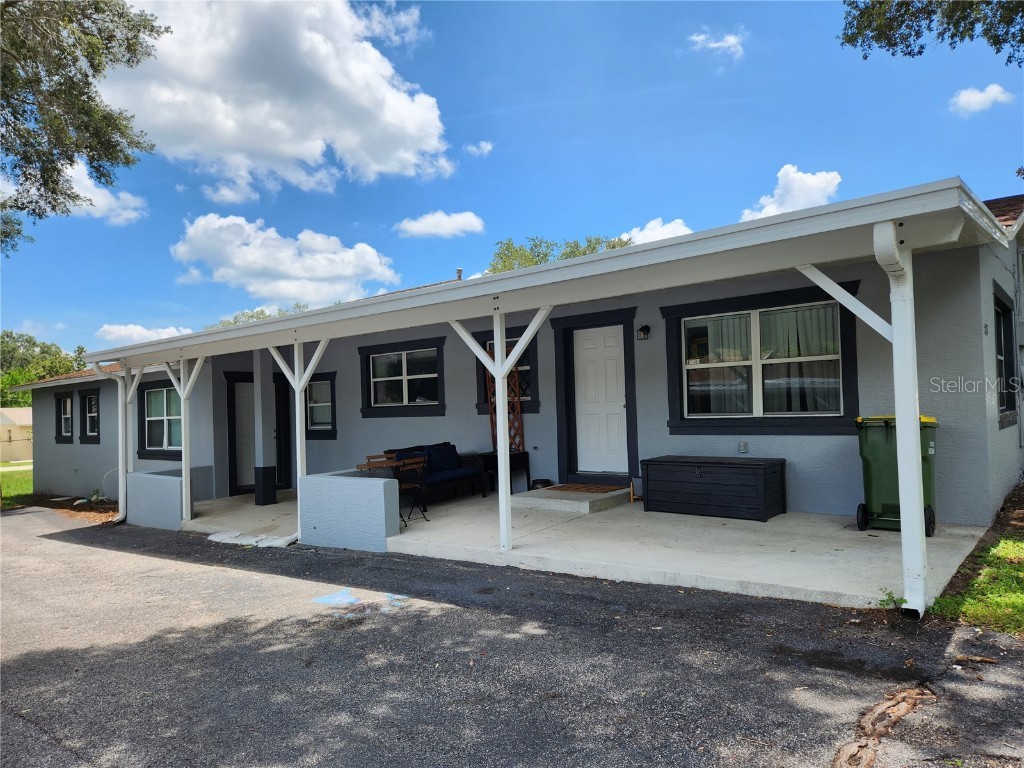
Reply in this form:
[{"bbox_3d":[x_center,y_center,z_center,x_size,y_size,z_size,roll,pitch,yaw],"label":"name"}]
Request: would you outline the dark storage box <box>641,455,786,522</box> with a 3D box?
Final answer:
[{"bbox_3d":[2.324,1.182,7.853,1.470,0.600,0.690,-3,-3,40],"label":"dark storage box"}]

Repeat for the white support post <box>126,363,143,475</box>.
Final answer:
[{"bbox_3d":[-6.283,0.610,11.236,0.110,1.740,0.110,-4,-3,40],"label":"white support post"}]

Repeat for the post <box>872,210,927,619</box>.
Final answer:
[{"bbox_3d":[2.344,0.226,4.101,0.110,2.370,0.440,-3,-3,40],"label":"post"}]

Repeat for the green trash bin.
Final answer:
[{"bbox_3d":[3.770,0.845,6.579,0.640,1.100,0.740,-3,-3,40],"label":"green trash bin"}]

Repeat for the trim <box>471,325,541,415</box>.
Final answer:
[{"bbox_3d":[-0.075,-0.185,10.487,1.380,1.320,0.110,-4,-3,40],"label":"trim"}]

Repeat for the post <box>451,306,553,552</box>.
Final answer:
[{"bbox_3d":[-0.079,0.442,6.377,1.250,2.200,0.090,-3,-3,40],"label":"post"}]

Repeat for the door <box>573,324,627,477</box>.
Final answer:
[{"bbox_3d":[1.260,0.228,9.477,0.900,2.040,0.060,-4,-3,40],"label":"door"}]

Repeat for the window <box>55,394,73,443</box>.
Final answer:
[{"bbox_3d":[-11.616,0.898,17.708,1.360,1.320,0.120,-4,-3,40],"label":"window"}]

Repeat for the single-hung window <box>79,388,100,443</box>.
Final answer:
[{"bbox_3d":[-10.680,0.834,17.201,1.400,1.360,0.100,-3,-3,40],"label":"single-hung window"}]

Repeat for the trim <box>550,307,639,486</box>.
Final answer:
[{"bbox_3d":[1.144,0.204,9.412,1.410,2.390,0.110,-3,-3,40],"label":"trim"}]

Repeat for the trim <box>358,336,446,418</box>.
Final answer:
[{"bbox_3d":[-1.950,-0.078,12.060,2.340,1.330,0.110,-4,-3,40],"label":"trim"}]

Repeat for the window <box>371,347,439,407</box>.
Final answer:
[{"bbox_3d":[-1.924,-0.087,12.091,1.830,0.950,0.100,-4,-3,40],"label":"window"}]

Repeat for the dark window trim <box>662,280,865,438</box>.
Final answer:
[{"bbox_3d":[2.842,-0.228,7.993,2.370,1.655,0.100,-3,-3,40],"label":"dark window trim"}]

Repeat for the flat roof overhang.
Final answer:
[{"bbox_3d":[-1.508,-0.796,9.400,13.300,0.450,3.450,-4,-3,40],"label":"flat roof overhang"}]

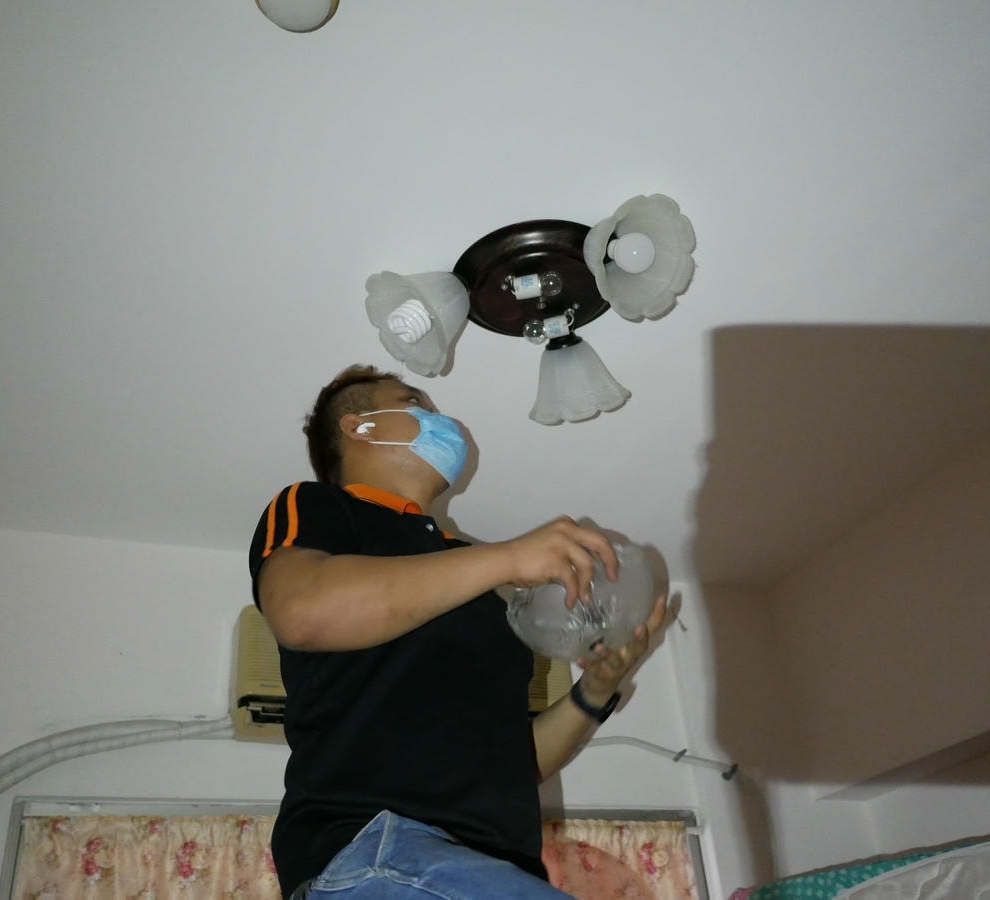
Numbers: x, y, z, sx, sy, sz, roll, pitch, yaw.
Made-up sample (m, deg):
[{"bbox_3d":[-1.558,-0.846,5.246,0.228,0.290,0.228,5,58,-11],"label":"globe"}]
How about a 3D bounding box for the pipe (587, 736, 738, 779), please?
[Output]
[{"bbox_3d":[0.382,0.722,2.483,0.403,0.086,0.076,8,-33,-19],"label":"pipe"}]

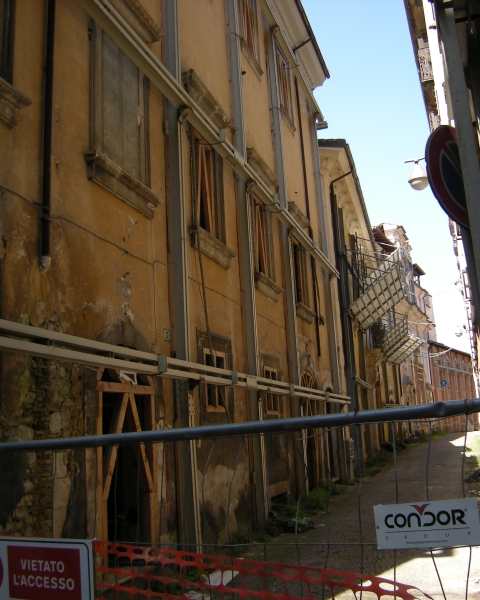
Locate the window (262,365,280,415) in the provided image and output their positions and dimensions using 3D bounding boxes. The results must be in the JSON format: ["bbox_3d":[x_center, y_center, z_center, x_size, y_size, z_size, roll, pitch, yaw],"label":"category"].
[{"bbox_3d":[0.697,2.079,14.719,0.200,1.067,1.050,-8,-14,18],"label":"window"}]

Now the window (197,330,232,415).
[{"bbox_3d":[-0.428,1.338,11.649,0.220,1.420,1.554,-8,-14,18],"label":"window"}]

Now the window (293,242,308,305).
[{"bbox_3d":[1.693,-0.836,18.908,0.250,2.121,1.638,-8,-14,18],"label":"window"}]

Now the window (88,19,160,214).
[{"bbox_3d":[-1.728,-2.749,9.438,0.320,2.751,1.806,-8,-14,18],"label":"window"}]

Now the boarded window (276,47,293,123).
[{"bbox_3d":[1.379,-6.822,20.435,0.250,2.100,1.470,-8,-14,18],"label":"boarded window"}]

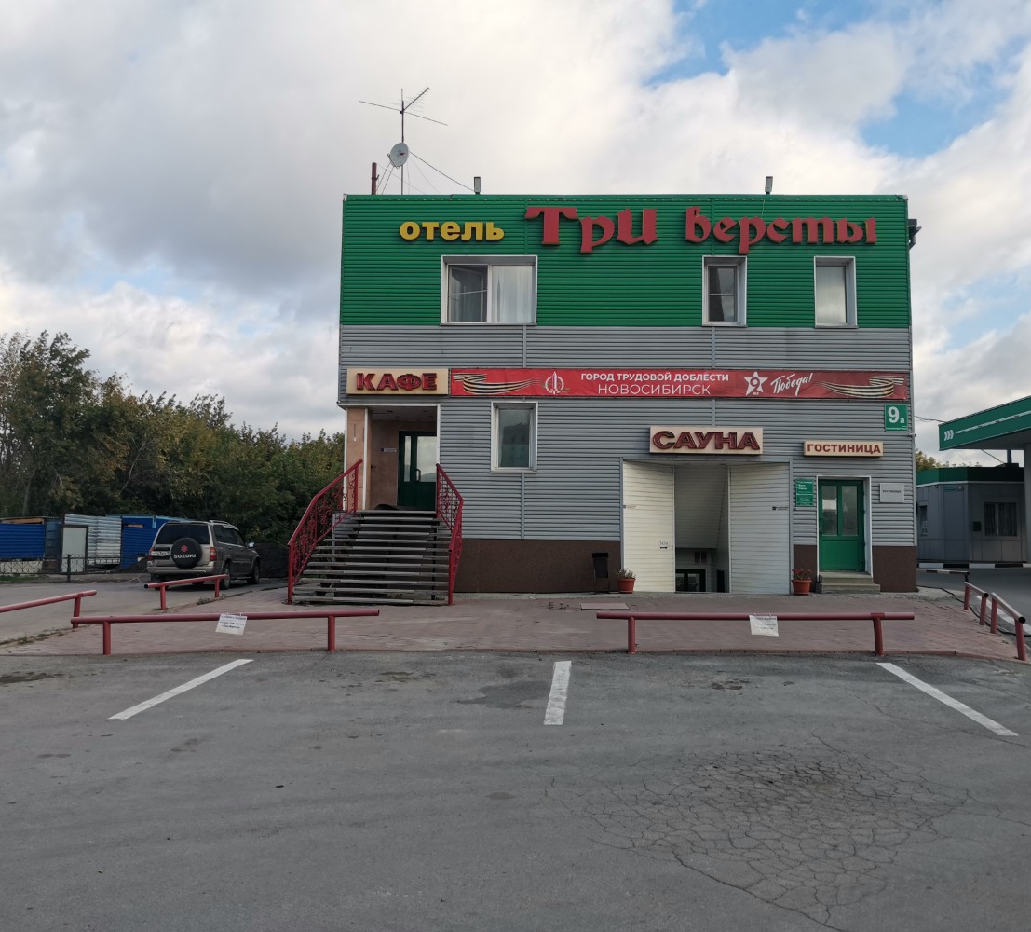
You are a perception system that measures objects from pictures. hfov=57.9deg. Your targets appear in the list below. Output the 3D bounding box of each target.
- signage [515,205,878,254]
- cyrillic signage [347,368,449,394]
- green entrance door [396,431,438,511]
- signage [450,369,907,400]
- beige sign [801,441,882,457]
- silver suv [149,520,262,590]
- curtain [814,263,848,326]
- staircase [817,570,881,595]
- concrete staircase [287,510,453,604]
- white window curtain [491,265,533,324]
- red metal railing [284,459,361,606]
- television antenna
[{"bbox_3d":[4.128,-5.251,20.885,7.821,1.123,0.140,1,-5,2],"label":"signage"},{"bbox_3d":[-2.746,-1.961,21.961,2.402,0.586,0.202,1,-5,2],"label":"cyrillic signage"},{"bbox_3d":[-2.417,0.106,24.099,1.312,1.995,0.101,1,-5,2],"label":"green entrance door"},{"bbox_3d":[3.576,-1.807,20.659,10.054,0.662,0.050,1,-5,2],"label":"signage"},{"bbox_3d":[7.138,-0.364,20.372,1.733,0.340,0.140,1,-5,2],"label":"beige sign"},{"bbox_3d":[-8.396,2.436,25.646,1.770,1.740,4.400,1,-5,1],"label":"silver suv"},{"bbox_3d":[7.218,-3.934,21.368,0.746,1.494,0.100,1,-5,2],"label":"curtain"},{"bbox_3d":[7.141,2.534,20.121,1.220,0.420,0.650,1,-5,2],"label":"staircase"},{"bbox_3d":[-2.782,1.897,20.100,3.149,1.958,3.230,1,-5,2],"label":"concrete staircase"},{"bbox_3d":[-0.077,-3.968,21.615,0.988,1.396,0.100,1,-5,2],"label":"white window curtain"},{"bbox_3d":[-4.077,1.287,20.157,0.828,3.169,3.311,1,-5,2],"label":"red metal railing"},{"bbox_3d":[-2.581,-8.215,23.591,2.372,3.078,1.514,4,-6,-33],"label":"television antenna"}]

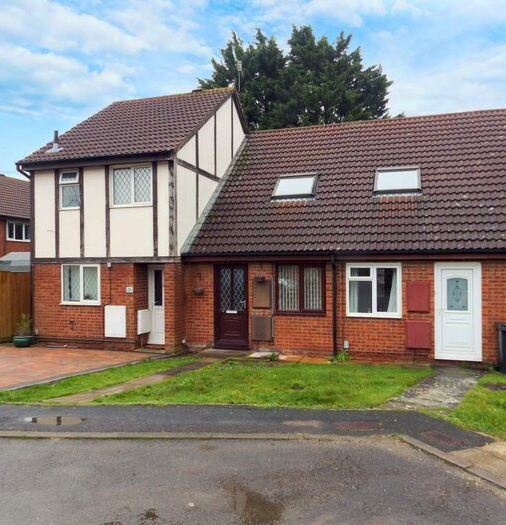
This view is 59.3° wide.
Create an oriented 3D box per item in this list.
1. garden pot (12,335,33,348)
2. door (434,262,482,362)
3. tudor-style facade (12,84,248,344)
[{"bbox_3d":[-5.870,2.042,11.400,0.540,0.250,0.540,-1,1,0],"label":"garden pot"},{"bbox_3d":[4.297,1.026,9.322,0.910,2.045,0.100,0,1,16],"label":"door"},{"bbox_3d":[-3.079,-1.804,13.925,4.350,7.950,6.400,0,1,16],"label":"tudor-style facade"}]

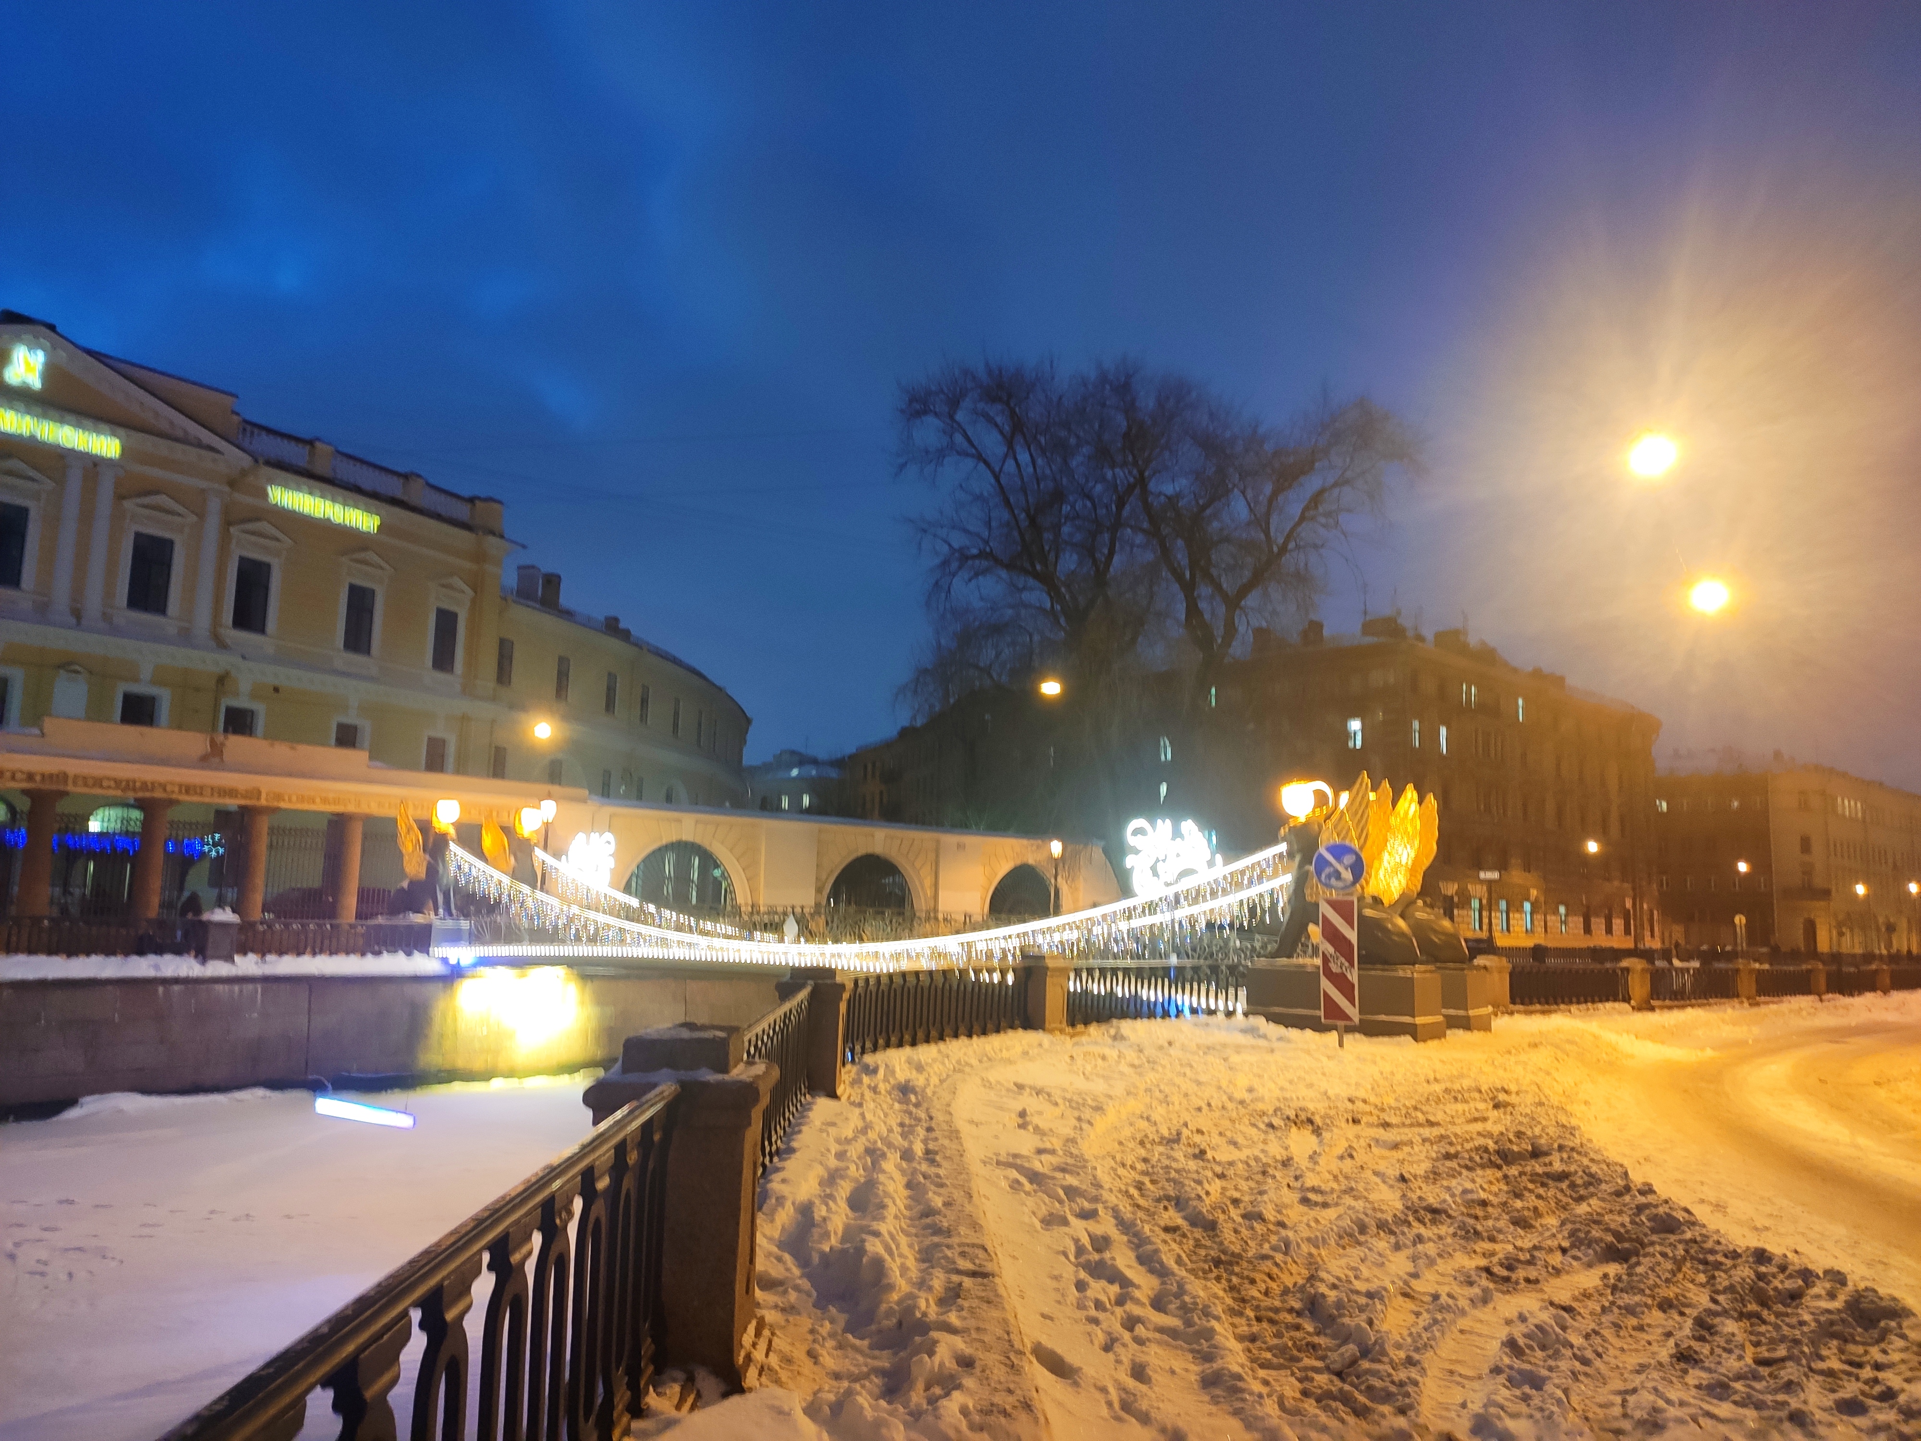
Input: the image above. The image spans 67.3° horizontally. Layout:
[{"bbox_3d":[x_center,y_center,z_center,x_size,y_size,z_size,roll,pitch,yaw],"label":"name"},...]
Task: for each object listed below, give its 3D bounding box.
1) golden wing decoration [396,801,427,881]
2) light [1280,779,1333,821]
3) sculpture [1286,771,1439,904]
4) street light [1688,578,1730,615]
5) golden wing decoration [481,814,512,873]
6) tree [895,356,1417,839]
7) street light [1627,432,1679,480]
[{"bbox_3d":[-13.496,3.018,35.450,0.800,1.920,0.340,-3,-9,34],"label":"golden wing decoration"},{"bbox_3d":[5.502,1.274,22.900,0.720,0.620,0.480,-3,-9,34],"label":"light"},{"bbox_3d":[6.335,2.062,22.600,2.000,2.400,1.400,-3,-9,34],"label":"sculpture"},{"bbox_3d":[14.429,-2.400,27.800,0.700,0.550,0.600,-2,-9,27],"label":"street light"},{"bbox_3d":[-12.021,3.190,37.400,0.800,1.620,0.340,-3,-9,34],"label":"golden wing decoration"},{"bbox_3d":[6.504,-2.047,54.000,17.500,20.000,14.000,2,-8,0],"label":"tree"},{"bbox_3d":[10.572,-4.039,22.000,0.720,0.600,0.720,-2,-9,27],"label":"street light"}]

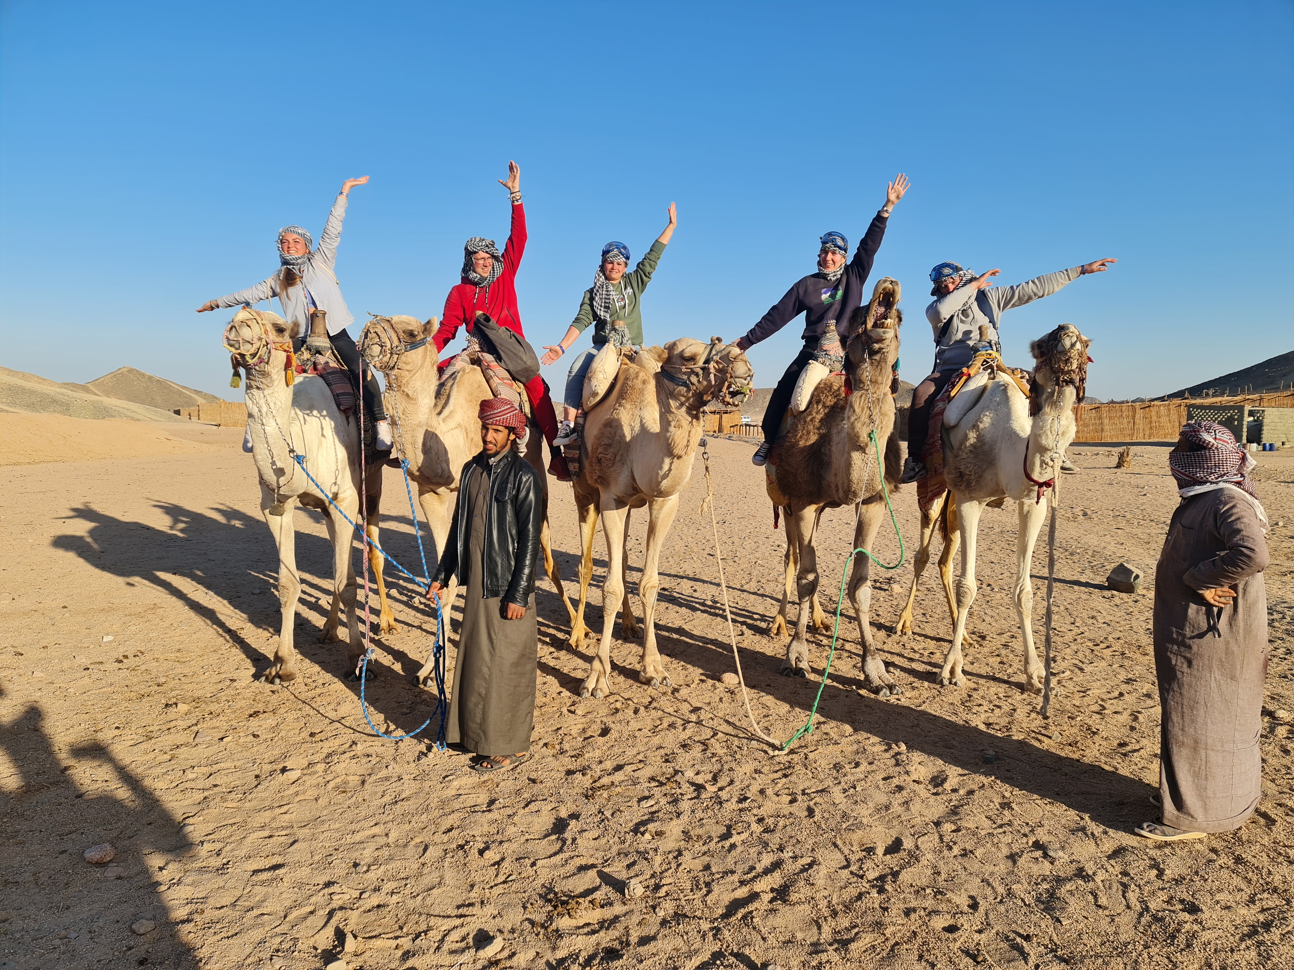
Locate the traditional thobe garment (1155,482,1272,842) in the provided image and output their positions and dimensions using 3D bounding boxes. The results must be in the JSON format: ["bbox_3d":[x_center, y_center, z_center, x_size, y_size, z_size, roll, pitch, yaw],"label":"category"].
[{"bbox_3d":[2.320,0.668,3.899,0.410,1.370,0.480,1,4,16],"label":"traditional thobe garment"}]

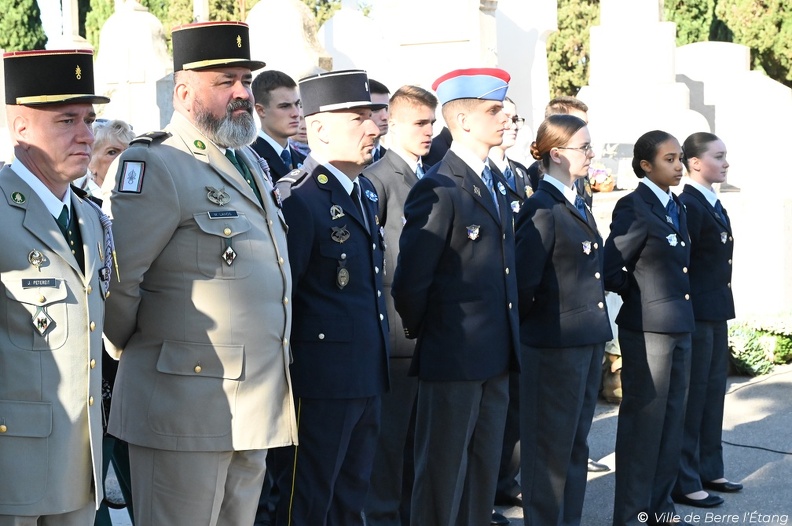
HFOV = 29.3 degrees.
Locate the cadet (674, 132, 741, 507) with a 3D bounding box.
[{"bbox_3d":[1.375,0.243,6.850,0.330,1.660,0.470,2,4,33],"label":"cadet"}]

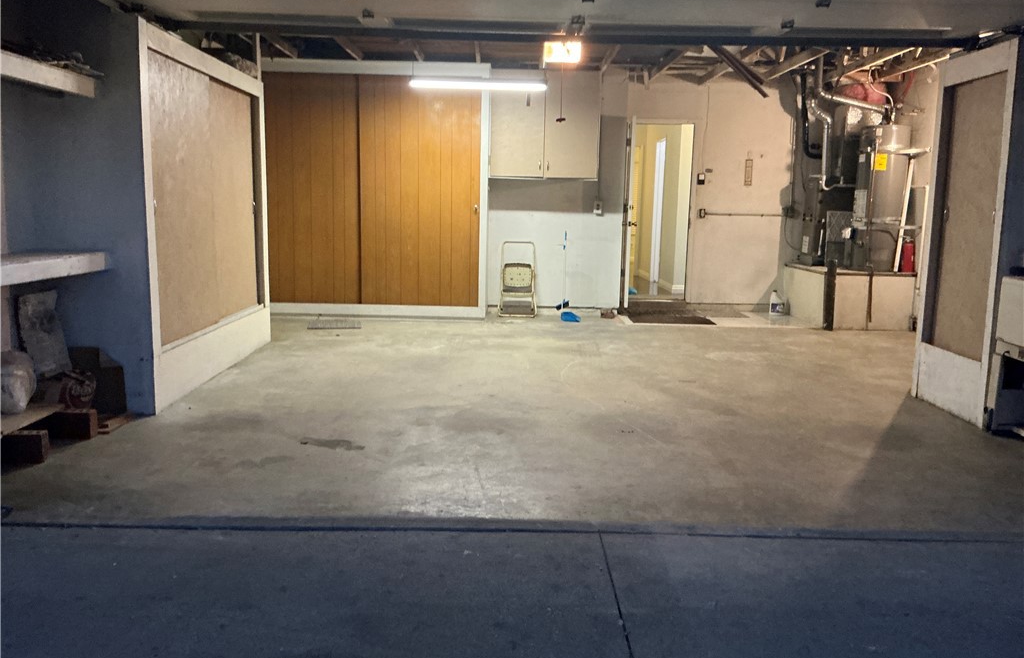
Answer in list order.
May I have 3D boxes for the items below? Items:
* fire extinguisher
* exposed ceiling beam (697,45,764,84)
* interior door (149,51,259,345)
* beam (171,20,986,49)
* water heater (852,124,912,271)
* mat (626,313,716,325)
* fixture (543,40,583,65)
[{"bbox_3d":[4.043,-0.755,8.497,0.140,0.360,0.130,1,9,0],"label":"fire extinguisher"},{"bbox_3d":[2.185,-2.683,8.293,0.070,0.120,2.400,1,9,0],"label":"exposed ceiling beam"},{"bbox_3d":[-2.013,-0.855,5.576,0.050,1.640,1.870,1,9,0],"label":"interior door"},{"bbox_3d":[0.347,-1.809,5.063,4.860,0.130,0.110,1,9,0],"label":"beam"},{"bbox_3d":[3.837,-1.358,8.686,0.530,1.490,0.530,1,9,0],"label":"water heater"},{"bbox_3d":[1.668,-0.105,8.719,0.860,0.020,0.650,1,9,0],"label":"mat"},{"bbox_3d":[0.386,-2.036,6.118,0.300,0.190,0.200,1,9,0],"label":"fixture"}]

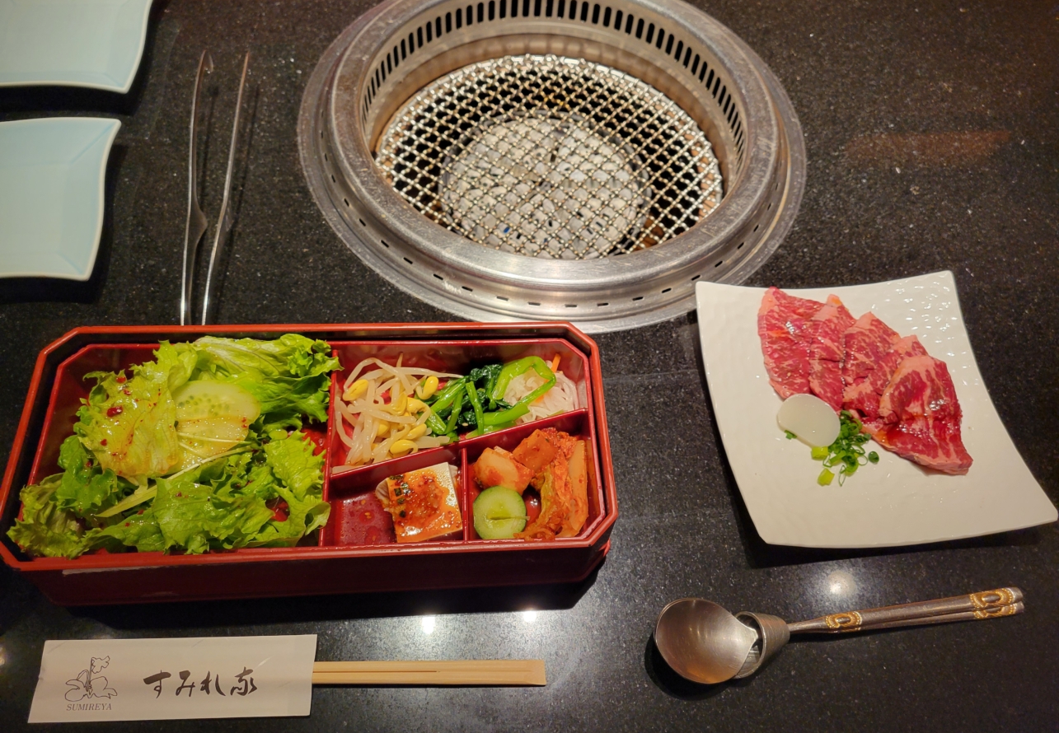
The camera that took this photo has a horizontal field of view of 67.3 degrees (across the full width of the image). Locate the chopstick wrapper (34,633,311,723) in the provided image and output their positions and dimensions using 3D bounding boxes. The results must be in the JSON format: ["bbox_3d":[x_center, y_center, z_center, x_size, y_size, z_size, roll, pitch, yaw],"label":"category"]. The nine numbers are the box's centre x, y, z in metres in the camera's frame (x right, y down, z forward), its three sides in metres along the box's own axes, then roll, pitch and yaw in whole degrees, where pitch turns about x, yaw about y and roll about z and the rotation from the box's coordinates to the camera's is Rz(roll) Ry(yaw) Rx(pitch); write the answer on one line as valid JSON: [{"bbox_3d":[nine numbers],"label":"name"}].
[{"bbox_3d":[-0.165,0.146,0.373,0.128,0.007,0.036,0,61,-4],"label":"chopstick wrapper"}]

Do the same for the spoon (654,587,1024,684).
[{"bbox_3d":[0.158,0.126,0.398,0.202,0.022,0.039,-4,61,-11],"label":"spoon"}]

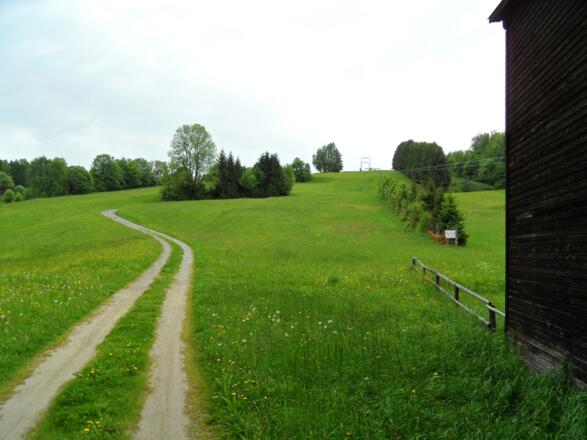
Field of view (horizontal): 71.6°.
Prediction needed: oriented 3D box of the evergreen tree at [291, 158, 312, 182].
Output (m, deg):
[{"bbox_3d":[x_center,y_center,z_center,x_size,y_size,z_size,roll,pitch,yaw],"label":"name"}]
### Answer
[{"bbox_3d":[2.120,-13.140,108.000,5.800,6.500,5.600,1,-3,0],"label":"evergreen tree"}]

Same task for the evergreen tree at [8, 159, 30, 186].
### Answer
[{"bbox_3d":[-70.710,-12.000,105.000,5.600,7.700,5.400,1,-3,0],"label":"evergreen tree"}]

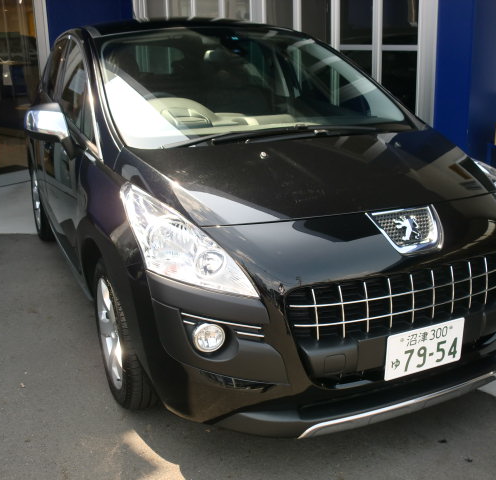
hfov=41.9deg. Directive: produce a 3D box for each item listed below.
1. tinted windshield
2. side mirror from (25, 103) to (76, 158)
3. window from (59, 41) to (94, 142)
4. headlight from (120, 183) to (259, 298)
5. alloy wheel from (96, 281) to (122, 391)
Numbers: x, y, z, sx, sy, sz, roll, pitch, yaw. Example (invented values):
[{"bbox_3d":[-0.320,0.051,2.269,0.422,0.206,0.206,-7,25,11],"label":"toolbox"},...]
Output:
[{"bbox_3d":[0.007,-0.784,3.152,1.420,0.160,1.020,-9,47,-23],"label":"tinted windshield"},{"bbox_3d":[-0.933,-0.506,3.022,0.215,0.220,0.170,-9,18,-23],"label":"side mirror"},{"bbox_3d":[-0.864,-0.777,3.284,0.090,0.490,0.960,7,12,-27],"label":"window"},{"bbox_3d":[-0.226,-0.005,2.180,0.320,0.320,0.580,-9,18,-23],"label":"headlight"},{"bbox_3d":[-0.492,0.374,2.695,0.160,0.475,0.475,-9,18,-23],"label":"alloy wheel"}]

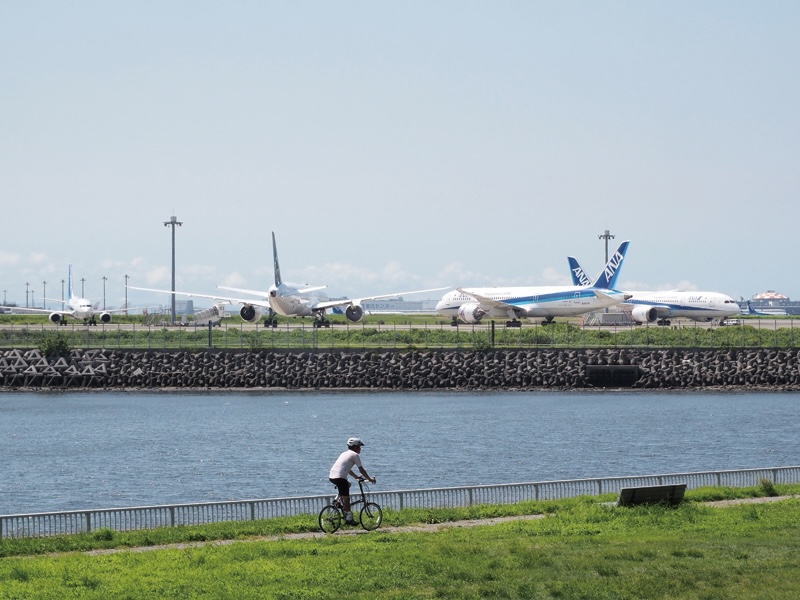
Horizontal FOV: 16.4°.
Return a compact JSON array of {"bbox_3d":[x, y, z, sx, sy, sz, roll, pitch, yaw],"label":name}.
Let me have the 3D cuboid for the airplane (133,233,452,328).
[{"bbox_3d":[-19.300,-3.216,513.800,60.100,17.000,61.500,0,0,6],"label":"airplane"}]

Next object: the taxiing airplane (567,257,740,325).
[{"bbox_3d":[60.700,-2.256,671.500,60.100,17.000,57.500,0,0,-42],"label":"taxiing airplane"}]

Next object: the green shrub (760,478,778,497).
[{"bbox_3d":[7.901,4.009,59.300,0.400,0.420,0.380,0,0,-42],"label":"green shrub"}]

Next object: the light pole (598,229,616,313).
[{"bbox_3d":[47.287,-5.014,632.000,3.700,22.000,3.900,0,0,0],"label":"light pole"}]

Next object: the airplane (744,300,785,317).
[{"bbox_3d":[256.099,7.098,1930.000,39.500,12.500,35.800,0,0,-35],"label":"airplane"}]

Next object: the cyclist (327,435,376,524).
[{"bbox_3d":[-0.861,3.336,50.800,0.820,1.620,0.500,0,0,-42],"label":"cyclist"}]

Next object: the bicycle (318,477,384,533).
[{"bbox_3d":[-0.898,3.757,50.800,1.520,1.030,0.570,0,0,-42],"label":"bicycle"}]

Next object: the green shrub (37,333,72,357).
[{"bbox_3d":[-43.814,5.712,352.000,3.800,3.000,4.500,0,0,0],"label":"green shrub"}]

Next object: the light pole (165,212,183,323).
[{"bbox_3d":[-44.756,-5.790,548.000,3.500,21.800,3.700,0,0,0],"label":"light pole"}]

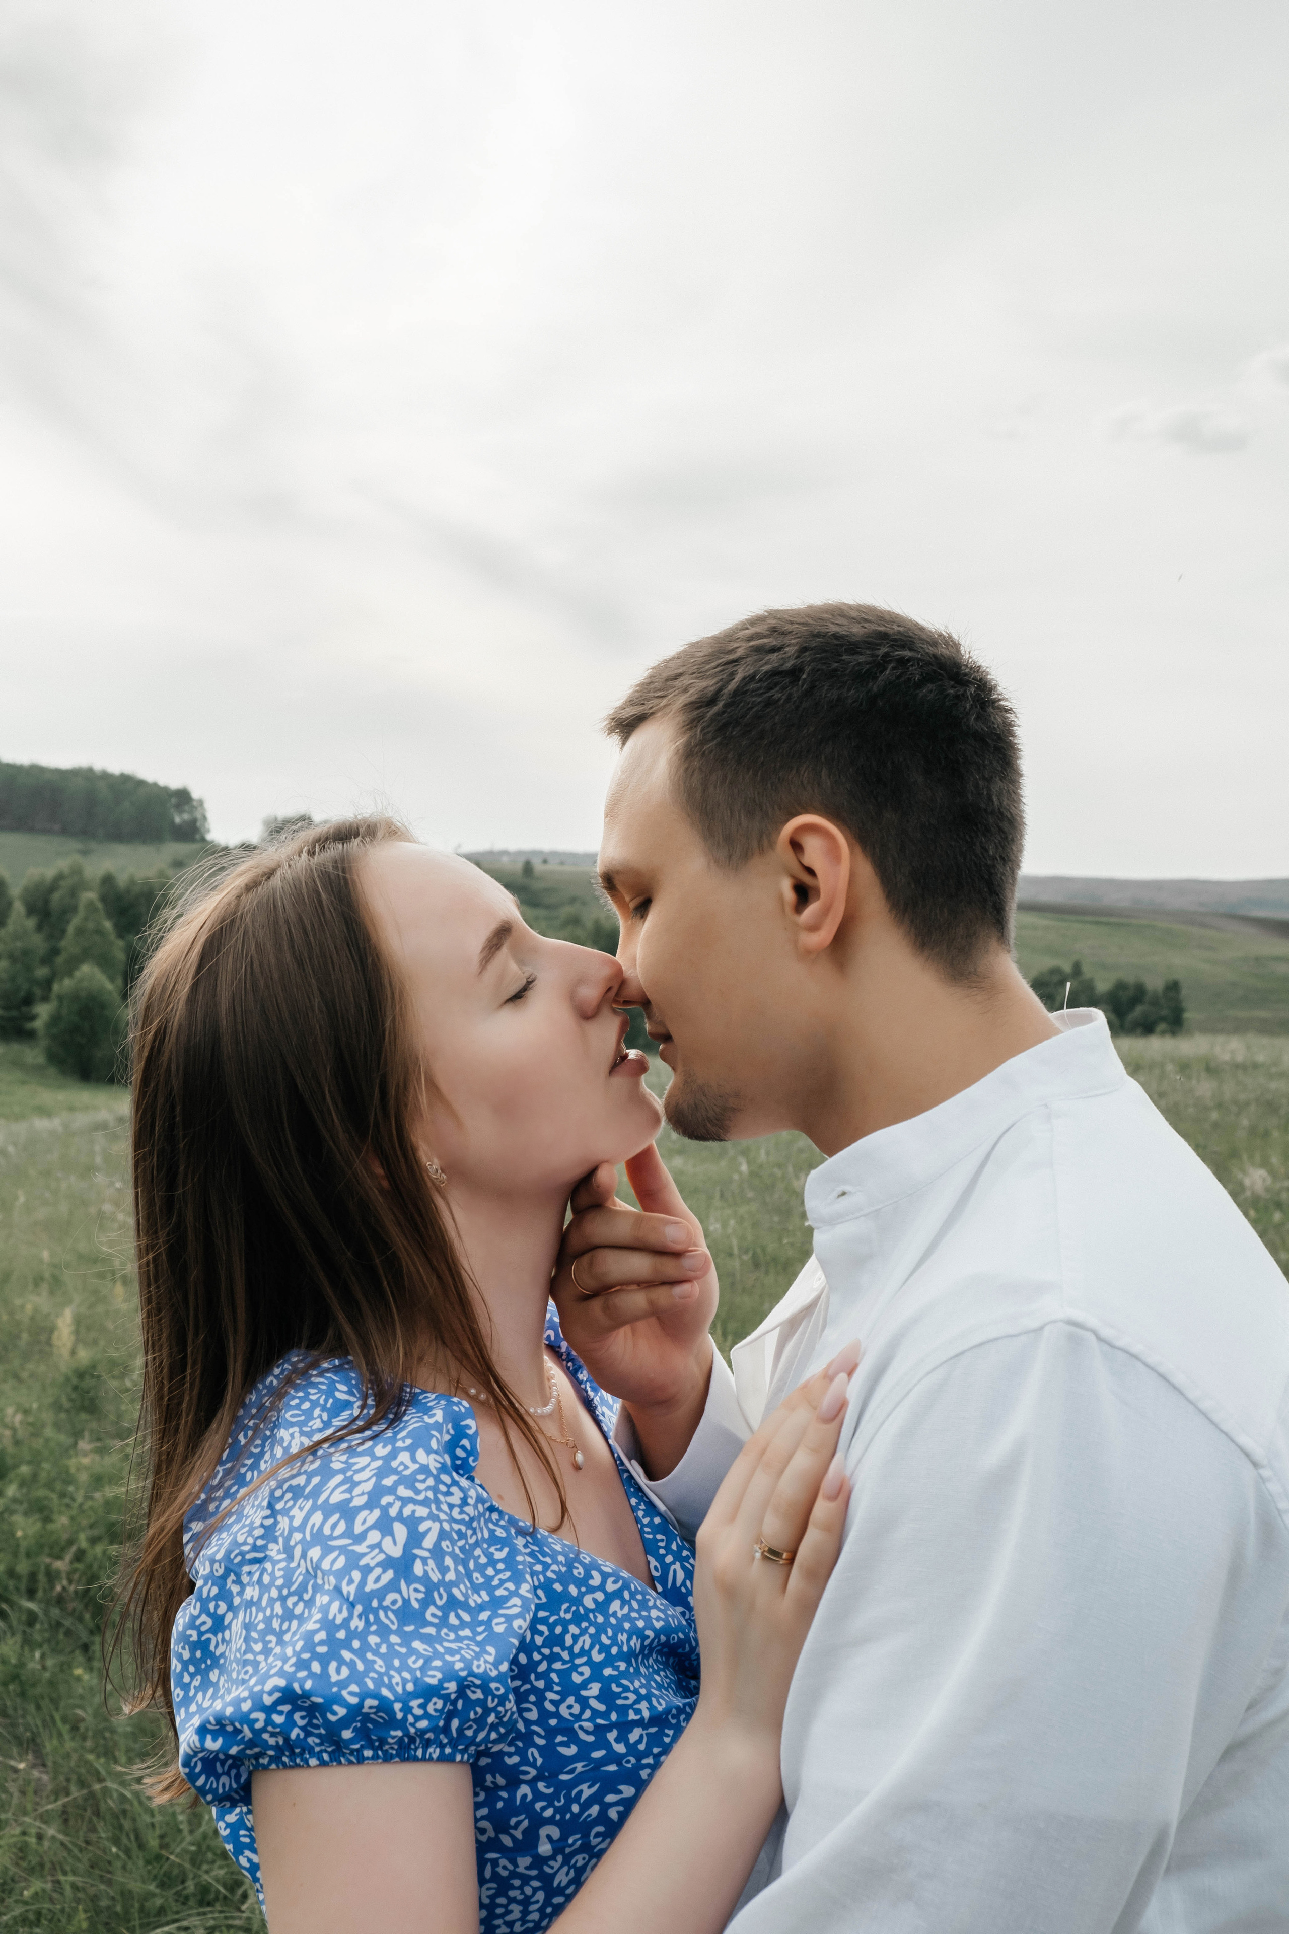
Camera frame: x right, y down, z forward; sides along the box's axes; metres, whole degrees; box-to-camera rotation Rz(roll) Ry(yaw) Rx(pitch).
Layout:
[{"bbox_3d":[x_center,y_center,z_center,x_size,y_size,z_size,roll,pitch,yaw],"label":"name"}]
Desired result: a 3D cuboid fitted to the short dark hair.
[{"bbox_3d":[0.086,-0.082,1.050,0.197,0.192,0.165,-13,-4,20],"label":"short dark hair"}]

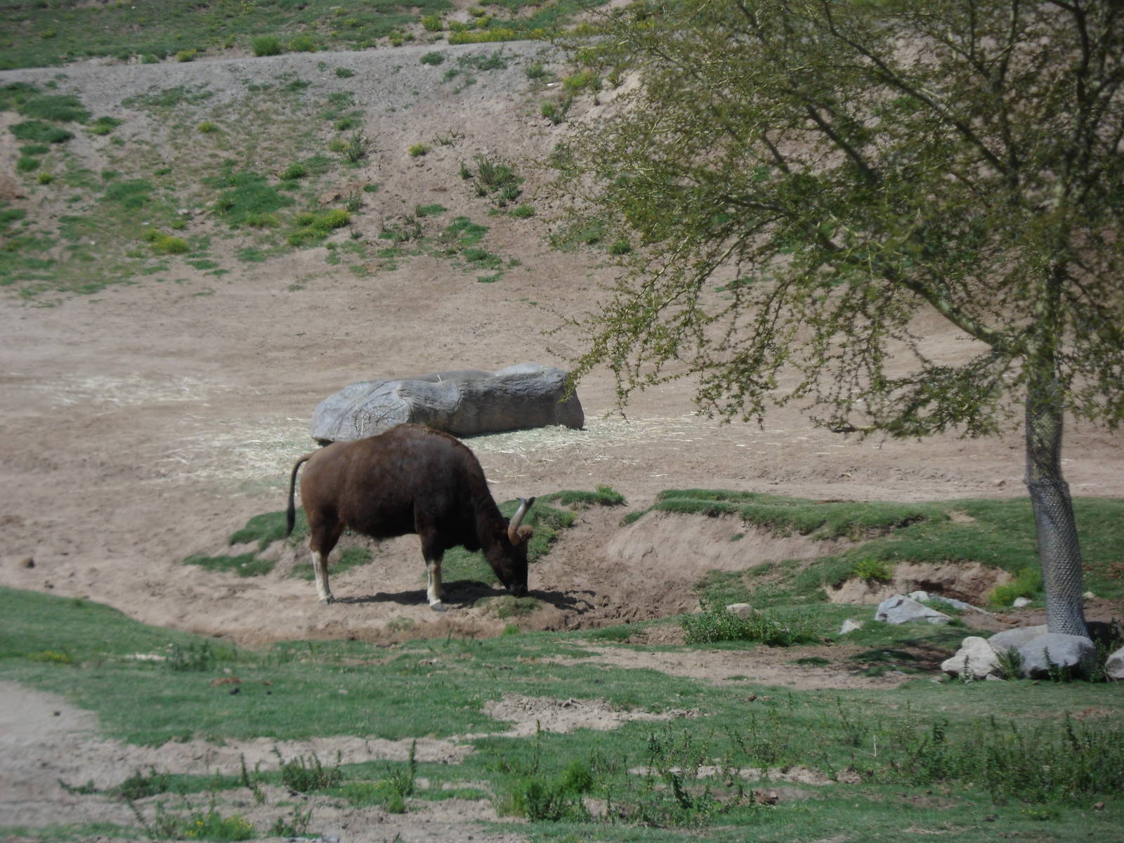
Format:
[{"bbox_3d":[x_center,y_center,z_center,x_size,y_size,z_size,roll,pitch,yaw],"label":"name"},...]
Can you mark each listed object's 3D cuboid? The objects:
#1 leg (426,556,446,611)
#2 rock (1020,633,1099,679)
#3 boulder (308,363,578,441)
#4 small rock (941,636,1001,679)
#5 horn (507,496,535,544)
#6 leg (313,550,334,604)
[{"bbox_3d":[-1.057,1.364,73.800,0.150,0.460,0.130,2,7,15],"label":"leg"},{"bbox_3d":[3.882,1.836,68.800,0.610,0.320,0.500,0,7,0],"label":"rock"},{"bbox_3d":[-1.077,-0.172,81.700,2.300,0.620,1.100,-3,7,-20],"label":"boulder"},{"bbox_3d":[3.211,1.853,68.800,0.470,0.310,0.400,0,7,0],"label":"small rock"},{"bbox_3d":[-0.344,0.831,73.800,0.180,0.400,0.270,2,7,15],"label":"horn"},{"bbox_3d":[-2.010,1.314,73.900,0.155,0.445,0.130,2,7,15],"label":"leg"}]

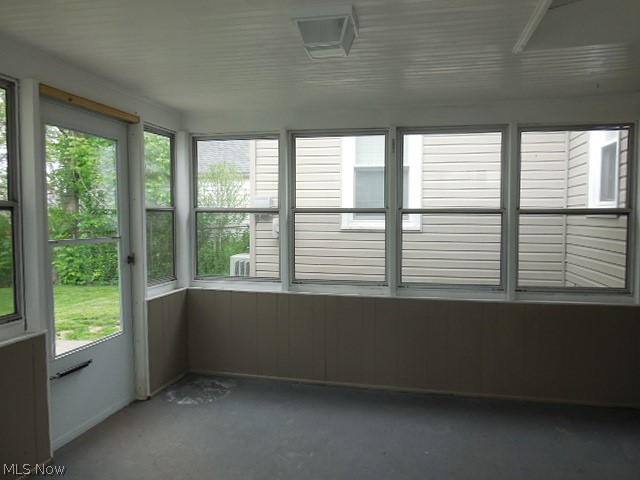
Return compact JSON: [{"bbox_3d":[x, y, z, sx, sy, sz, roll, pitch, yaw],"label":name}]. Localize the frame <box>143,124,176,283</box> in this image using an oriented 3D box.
[{"bbox_3d":[-1.287,-0.263,3.653,0.080,1.225,0.461,1,3,14],"label":"frame"}]

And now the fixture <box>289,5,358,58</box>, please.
[{"bbox_3d":[0.030,-0.925,2.091,0.252,0.150,0.245,1,3,11],"label":"fixture"}]

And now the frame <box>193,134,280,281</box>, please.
[{"bbox_3d":[-0.701,-0.270,3.939,0.799,1.253,0.080,1,3,11],"label":"frame"}]

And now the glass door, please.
[{"bbox_3d":[-1.488,0.198,2.998,0.050,2.034,0.793,1,3,14],"label":"glass door"}]

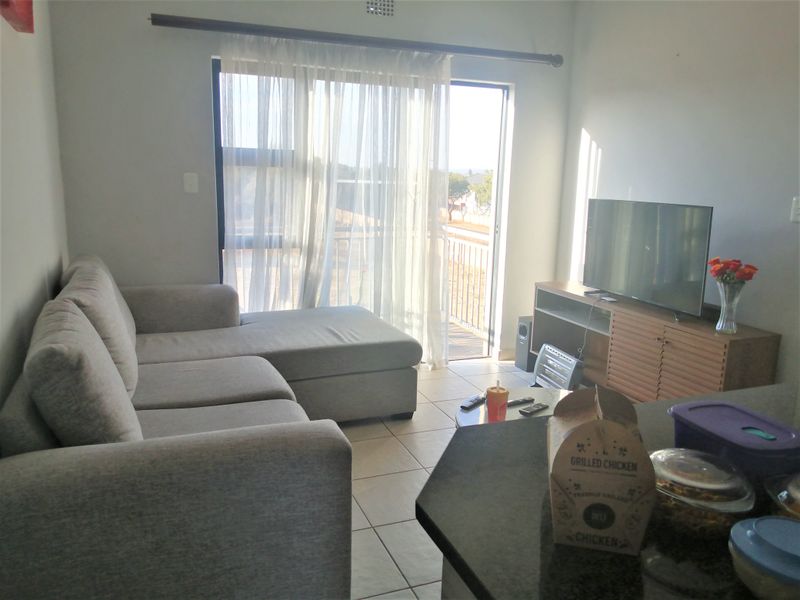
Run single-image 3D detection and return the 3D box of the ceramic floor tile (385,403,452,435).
[{"bbox_3d":[0.097,0.711,3.591,0.400,0.010,0.400,-3,12,-21],"label":"ceramic floor tile"}]

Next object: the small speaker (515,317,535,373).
[{"bbox_3d":[1.044,0.332,4.590,0.240,0.385,0.150,-3,12,-21],"label":"small speaker"}]

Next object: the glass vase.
[{"bbox_3d":[1.680,0.037,3.027,0.135,0.258,0.135,-3,12,-21],"label":"glass vase"}]

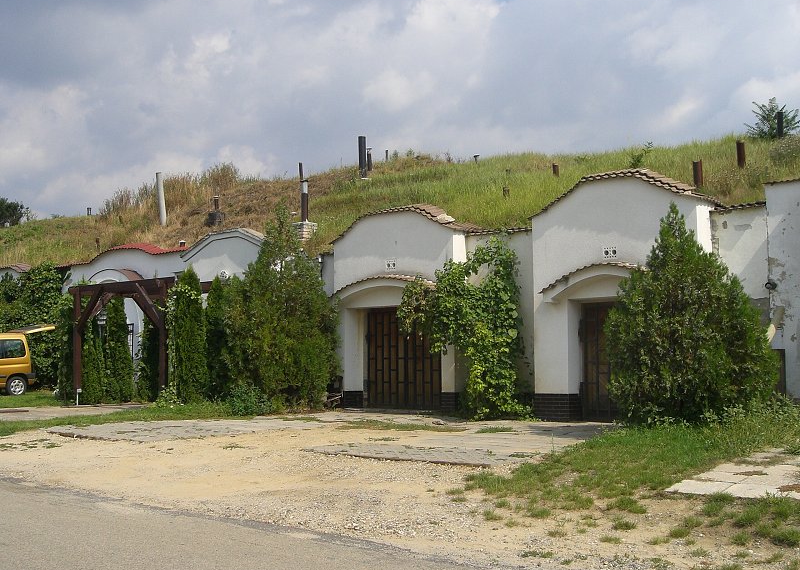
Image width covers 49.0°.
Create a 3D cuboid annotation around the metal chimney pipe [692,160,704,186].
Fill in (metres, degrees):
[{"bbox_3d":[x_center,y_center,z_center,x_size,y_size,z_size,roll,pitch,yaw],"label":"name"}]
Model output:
[{"bbox_3d":[5.888,-2.189,17.313,0.180,0.542,0.180,-2,-6,0],"label":"metal chimney pipe"}]

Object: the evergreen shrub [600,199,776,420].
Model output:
[{"bbox_3d":[4.507,0.458,13.624,2.600,3.420,2.500,0,-6,0],"label":"evergreen shrub"}]

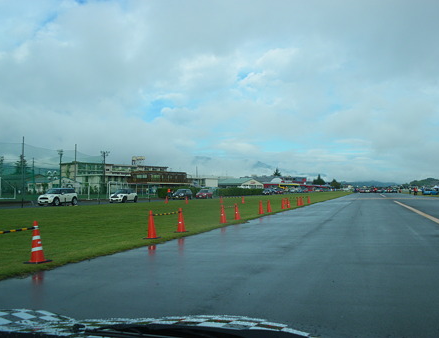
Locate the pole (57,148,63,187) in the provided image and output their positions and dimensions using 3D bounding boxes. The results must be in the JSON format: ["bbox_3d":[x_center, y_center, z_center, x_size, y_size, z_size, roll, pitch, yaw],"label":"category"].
[{"bbox_3d":[-28.841,0.725,85.000,1.000,8.700,0.800,-1,-3,18],"label":"pole"}]

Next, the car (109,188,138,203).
[{"bbox_3d":[-9.880,2.790,48.600,1.690,1.410,3.730,-1,-3,16],"label":"car"}]

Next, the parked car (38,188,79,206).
[{"bbox_3d":[-13.630,2.380,39.800,1.690,1.430,3.900,-1,-3,15],"label":"parked car"}]

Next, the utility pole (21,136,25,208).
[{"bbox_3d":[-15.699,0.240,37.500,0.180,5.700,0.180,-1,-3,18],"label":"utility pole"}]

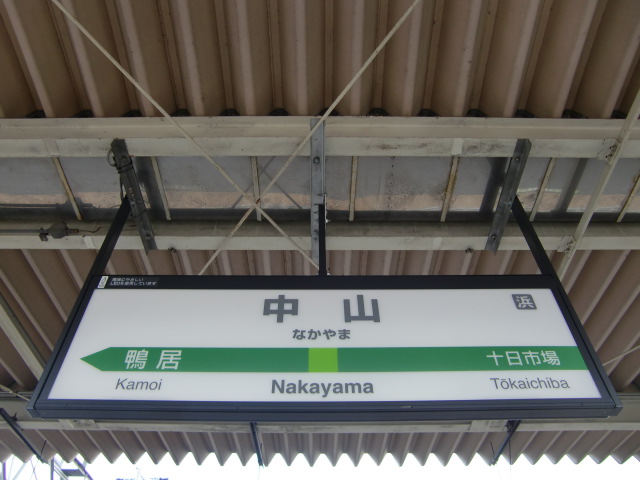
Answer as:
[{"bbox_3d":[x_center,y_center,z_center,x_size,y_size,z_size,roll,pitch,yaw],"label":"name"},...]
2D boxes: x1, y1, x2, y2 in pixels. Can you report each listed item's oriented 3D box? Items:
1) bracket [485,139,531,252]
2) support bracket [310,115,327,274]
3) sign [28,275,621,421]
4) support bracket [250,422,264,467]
[{"bbox_3d":[0.996,-0.198,2.768,0.054,0.054,0.747,0,-48,-1],"label":"bracket"},{"bbox_3d":[-0.016,-0.182,2.761,0.068,0.067,0.999,0,-48,-1],"label":"support bracket"},{"bbox_3d":[0.025,0.416,2.146,2.144,0.679,0.097,0,-48,-1],"label":"sign"},{"bbox_3d":[-0.577,1.847,4.710,0.050,0.050,0.940,0,-48,-1],"label":"support bracket"}]

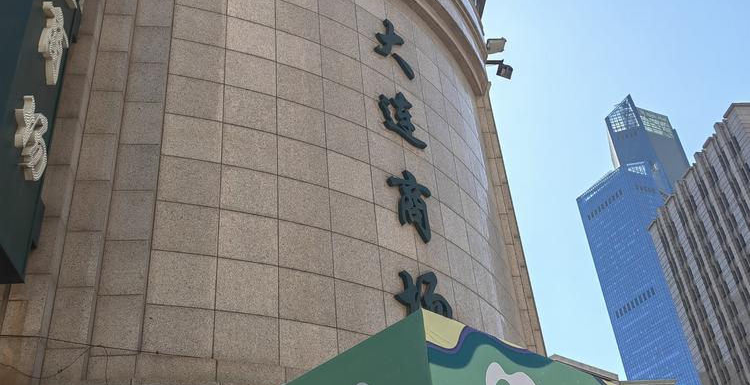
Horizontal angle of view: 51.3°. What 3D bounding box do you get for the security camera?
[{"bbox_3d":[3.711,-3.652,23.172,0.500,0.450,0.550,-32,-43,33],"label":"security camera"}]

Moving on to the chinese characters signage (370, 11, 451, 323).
[{"bbox_3d":[0.663,-0.628,14.887,1.400,7.565,0.220,26,-46,-37],"label":"chinese characters signage"}]

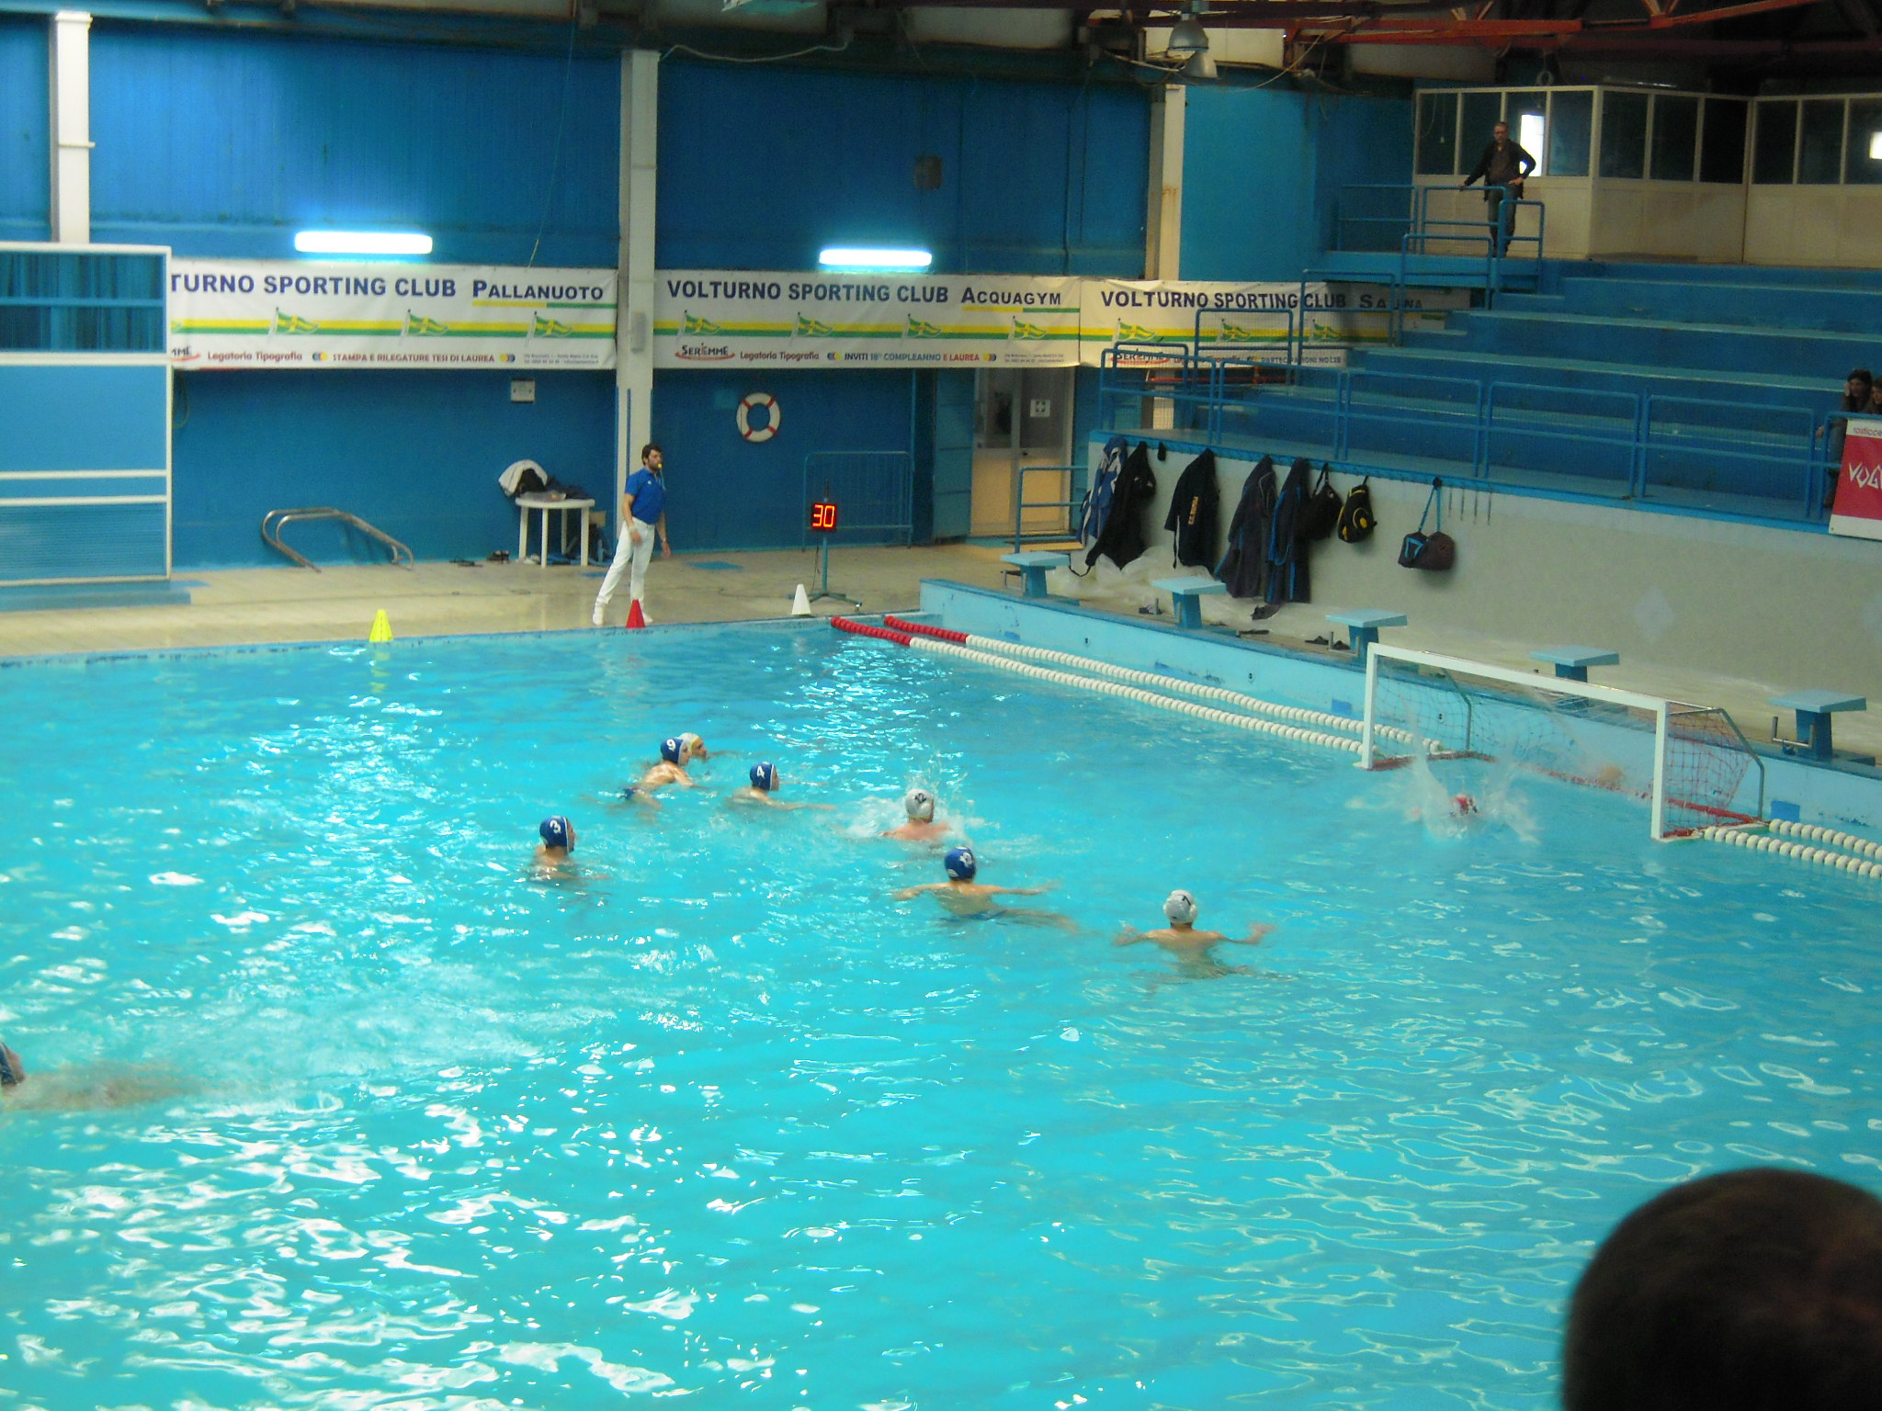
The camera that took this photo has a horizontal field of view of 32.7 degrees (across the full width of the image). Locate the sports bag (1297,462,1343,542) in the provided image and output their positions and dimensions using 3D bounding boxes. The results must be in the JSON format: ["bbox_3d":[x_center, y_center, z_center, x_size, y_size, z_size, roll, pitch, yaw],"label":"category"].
[{"bbox_3d":[3.664,-1.973,31.053,0.250,0.733,0.358,-4,10,-32],"label":"sports bag"}]

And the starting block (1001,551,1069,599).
[{"bbox_3d":[0.933,-1.260,31.427,0.485,0.440,0.475,-4,10,-33],"label":"starting block"}]

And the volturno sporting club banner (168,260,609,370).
[{"bbox_3d":[-6.270,-4.267,35.255,6.110,1.160,0.040,-4,10,-32],"label":"volturno sporting club banner"}]

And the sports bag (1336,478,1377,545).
[{"bbox_3d":[3.868,-1.826,29.926,0.200,0.587,0.290,-4,10,-32],"label":"sports bag"}]

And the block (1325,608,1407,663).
[{"bbox_3d":[3.625,-0.563,27.311,0.485,0.440,0.475,-4,10,-33],"label":"block"}]

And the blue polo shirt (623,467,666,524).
[{"bbox_3d":[-2.886,-2.051,31.408,0.260,0.560,0.440,8,11,36],"label":"blue polo shirt"}]

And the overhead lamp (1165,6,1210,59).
[{"bbox_3d":[2.634,-7.187,34.200,0.440,0.530,0.440,2,9,0],"label":"overhead lamp"}]

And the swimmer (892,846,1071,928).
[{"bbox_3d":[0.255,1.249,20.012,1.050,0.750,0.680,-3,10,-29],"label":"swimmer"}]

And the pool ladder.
[{"bbox_3d":[-6.584,-1.806,35.080,1.526,0.680,0.641,-4,10,-32],"label":"pool ladder"}]

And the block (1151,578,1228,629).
[{"bbox_3d":[2.293,-0.938,29.623,0.479,0.401,0.501,-4,10,-32],"label":"block"}]

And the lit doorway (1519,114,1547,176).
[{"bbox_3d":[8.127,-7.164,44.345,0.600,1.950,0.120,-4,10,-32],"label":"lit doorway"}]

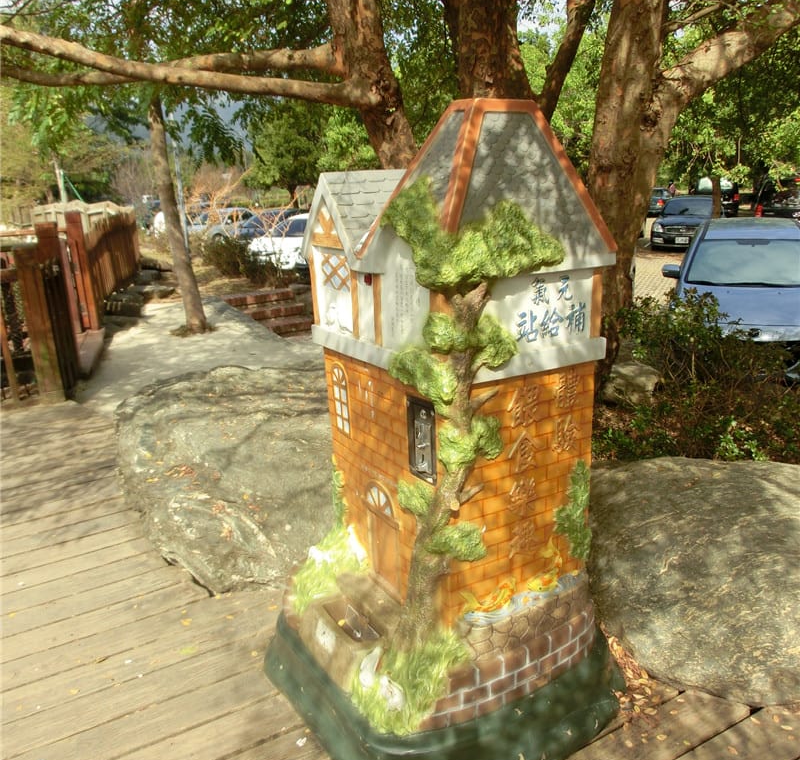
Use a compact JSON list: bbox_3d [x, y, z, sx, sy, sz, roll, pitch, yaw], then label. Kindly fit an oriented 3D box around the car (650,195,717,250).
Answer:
[{"bbox_3d":[8.694,-4.865,22.200,1.760,1.470,4.700,4,18,23],"label":"car"}]

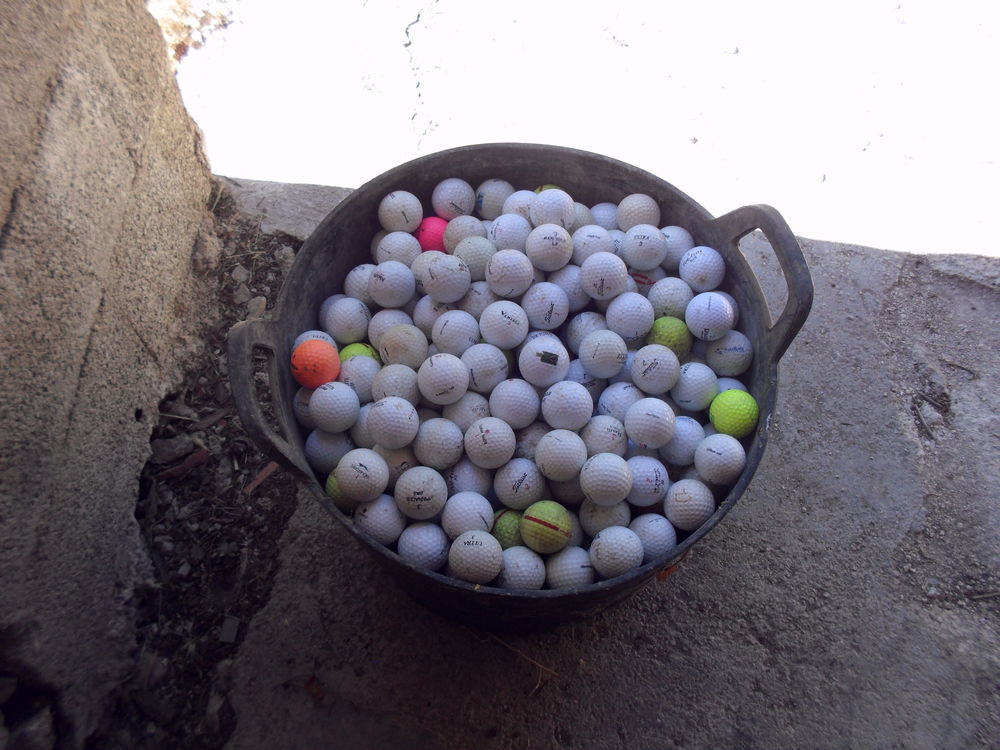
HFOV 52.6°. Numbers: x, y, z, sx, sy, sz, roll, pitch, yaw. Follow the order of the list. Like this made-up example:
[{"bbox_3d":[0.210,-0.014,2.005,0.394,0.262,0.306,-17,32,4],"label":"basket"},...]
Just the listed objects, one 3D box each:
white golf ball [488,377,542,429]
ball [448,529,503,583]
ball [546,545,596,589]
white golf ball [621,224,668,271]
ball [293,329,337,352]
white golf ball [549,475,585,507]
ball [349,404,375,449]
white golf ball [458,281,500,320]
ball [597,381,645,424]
[{"bbox_3d":[0.012,0.025,0.861,0.043,0.043,0.043,2,64,-4],"label":"white golf ball"},{"bbox_3d":[-0.019,0.145,0.802,0.043,0.043,0.043,2,64,-4],"label":"ball"},{"bbox_3d":[0.060,0.167,0.856,0.043,0.043,0.043,1,65,-3],"label":"ball"},{"bbox_3d":[0.135,-0.120,0.946,0.043,0.043,0.043,2,64,-3],"label":"white golf ball"},{"bbox_3d":[-0.172,-0.020,0.939,0.043,0.043,0.043,0,59,0],"label":"ball"},{"bbox_3d":[0.062,0.091,0.872,0.043,0.043,0.043,2,64,-3],"label":"white golf ball"},{"bbox_3d":[-0.111,0.046,0.890,0.043,0.043,0.043,0,65,-5],"label":"ball"},{"bbox_3d":[-0.018,-0.066,0.943,0.043,0.043,0.043,2,64,-3],"label":"white golf ball"},{"bbox_3d":[0.107,0.028,0.881,0.043,0.043,0.043,1,62,-1],"label":"ball"}]

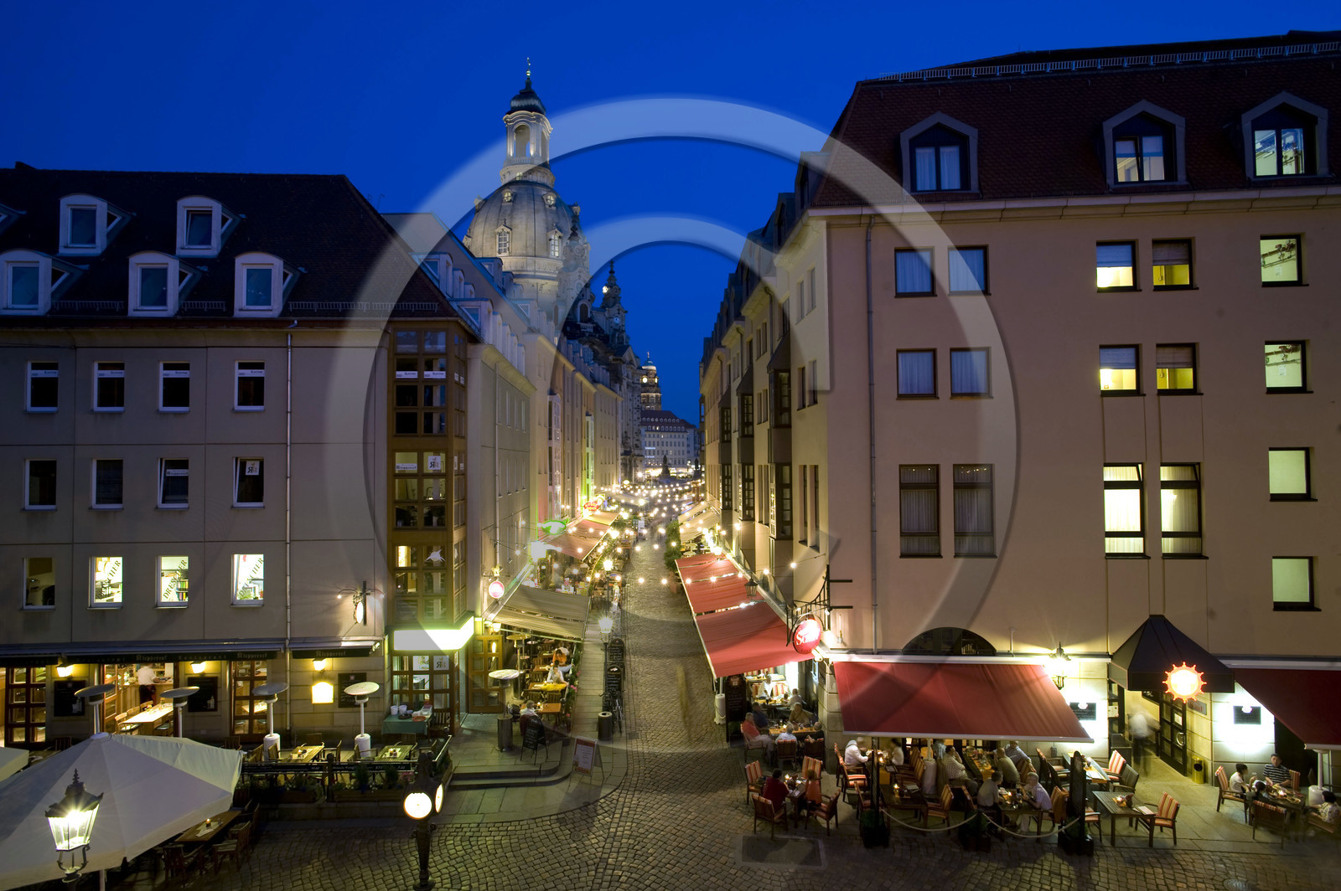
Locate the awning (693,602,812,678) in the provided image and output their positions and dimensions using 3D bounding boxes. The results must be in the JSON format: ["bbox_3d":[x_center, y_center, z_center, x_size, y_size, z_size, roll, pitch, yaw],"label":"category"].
[{"bbox_3d":[2.601,6.638,24.853,2.850,0.780,8.400,0,-2,-3],"label":"awning"}]

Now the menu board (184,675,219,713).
[{"bbox_3d":[-14.187,7.567,21.475,0.867,1.045,0.050,0,-2,-3],"label":"menu board"}]

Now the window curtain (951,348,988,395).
[{"bbox_3d":[8.245,-2.038,19.508,0.965,1.247,0.120,-1,-2,5],"label":"window curtain"}]

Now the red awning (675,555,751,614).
[{"bbox_3d":[2.101,6.400,35.196,2.900,0.900,15.500,0,-2,-2],"label":"red awning"}]

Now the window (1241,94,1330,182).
[{"bbox_3d":[16.677,-8.354,19.586,2.134,2.466,0.900,-1,-2,6],"label":"window"}]

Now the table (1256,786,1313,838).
[{"bbox_3d":[14.937,8.962,17.316,1.130,0.740,0.970,1,-2,-41],"label":"table"}]

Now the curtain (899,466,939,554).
[{"bbox_3d":[7.385,1.908,20.970,1.131,2.635,0.100,-1,-2,6],"label":"curtain"}]

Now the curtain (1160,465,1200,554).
[{"bbox_3d":[13.912,1.735,19.408,1.108,2.432,0.100,-1,-2,6],"label":"curtain"}]

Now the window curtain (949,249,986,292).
[{"bbox_3d":[8.190,-4.832,19.533,1.000,1.220,0.100,-1,-2,5],"label":"window curtain"}]

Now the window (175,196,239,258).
[{"bbox_3d":[-15.816,-7.311,24.372,1.436,2.052,1.400,0,-2,-3],"label":"window"}]

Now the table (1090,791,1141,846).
[{"bbox_3d":[10.179,8.412,15.916,0.900,0.710,1.080,-1,-2,5],"label":"table"}]

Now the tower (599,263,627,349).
[{"bbox_3d":[-12.688,-31.174,155.784,5.600,19.045,5.600,-1,-2,9],"label":"tower"}]

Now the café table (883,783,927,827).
[{"bbox_3d":[5.834,9.174,17.775,1.000,0.750,1.000,-1,-2,7],"label":"café table"}]

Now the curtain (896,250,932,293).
[{"bbox_3d":[6.776,-4.822,19.668,1.000,1.200,0.100,-1,-2,5],"label":"curtain"}]

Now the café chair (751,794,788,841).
[{"bbox_3d":[2.440,9.110,17.561,0.580,0.930,0.620,-2,-2,37],"label":"café chair"}]

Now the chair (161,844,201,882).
[{"bbox_3d":[-10.833,9.200,15.822,0.580,0.900,0.600,-1,-2,13],"label":"chair"}]

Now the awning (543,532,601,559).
[{"bbox_3d":[-6.440,6.558,47.630,2.250,1.100,11.500,0,-2,-1],"label":"awning"}]

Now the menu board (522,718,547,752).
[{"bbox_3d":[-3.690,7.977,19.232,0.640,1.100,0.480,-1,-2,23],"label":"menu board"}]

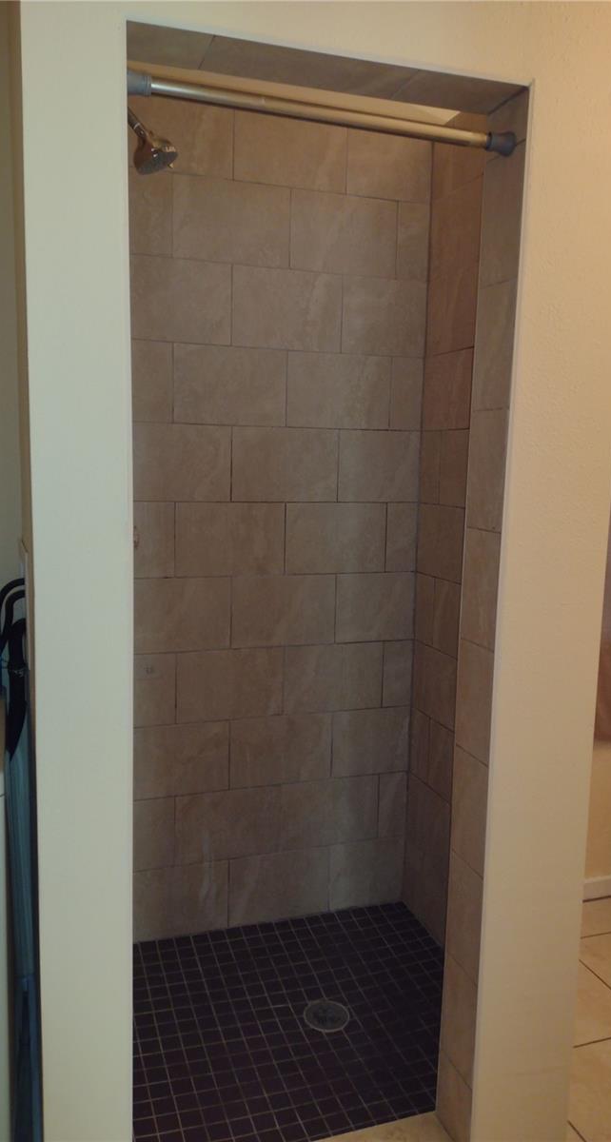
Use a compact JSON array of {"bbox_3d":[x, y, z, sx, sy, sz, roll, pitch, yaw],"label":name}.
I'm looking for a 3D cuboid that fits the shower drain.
[{"bbox_3d":[0.052,1.099,2.199,0.110,0.008,0.110,1,8,0],"label":"shower drain"}]

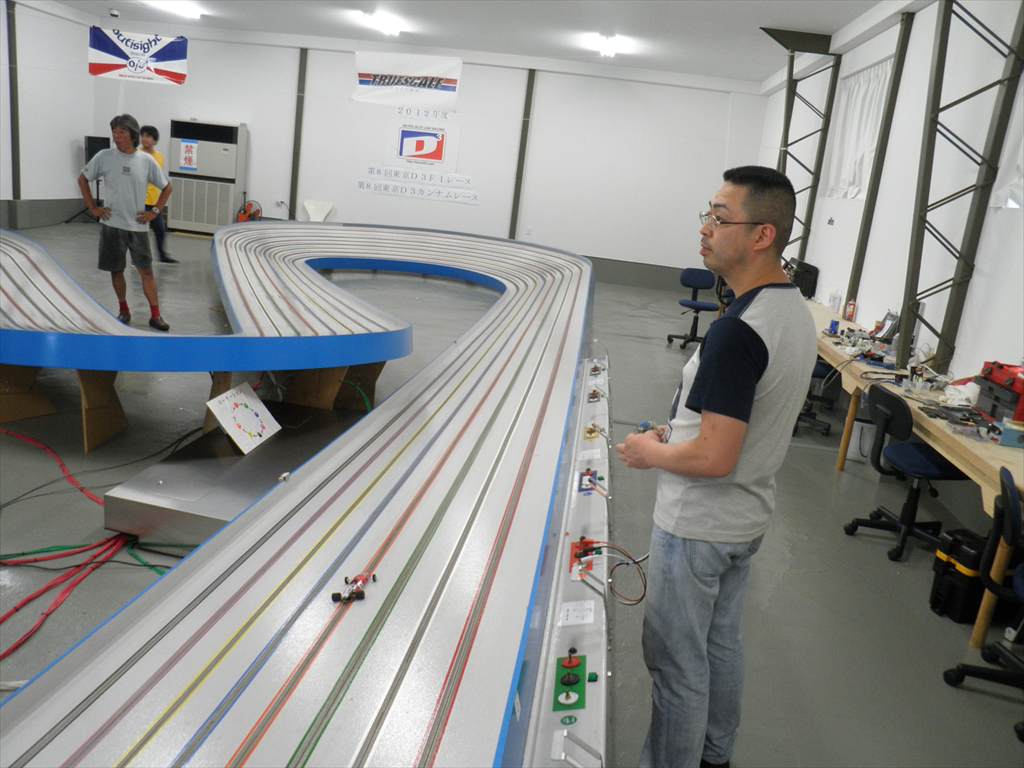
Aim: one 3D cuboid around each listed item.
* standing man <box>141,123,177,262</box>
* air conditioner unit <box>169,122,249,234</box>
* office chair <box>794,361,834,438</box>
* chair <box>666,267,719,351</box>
[{"bbox_3d":[-4.556,-2.400,10.515,0.490,1.690,0.400,-3,17,-35],"label":"standing man"},{"bbox_3d":[-5.251,-3.530,14.337,1.180,1.865,0.420,8,14,5],"label":"air conditioner unit"},{"bbox_3d":[2.278,-0.049,6.128,0.570,0.830,0.570,8,14,5],"label":"office chair"},{"bbox_3d":[2.047,-0.821,9.077,0.570,0.840,0.570,5,14,-8],"label":"chair"}]

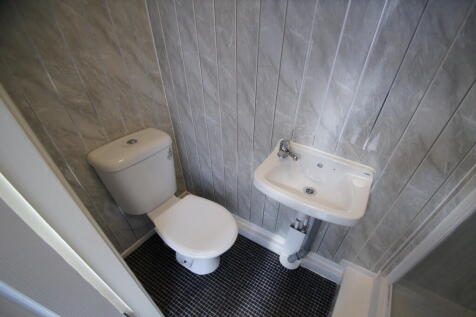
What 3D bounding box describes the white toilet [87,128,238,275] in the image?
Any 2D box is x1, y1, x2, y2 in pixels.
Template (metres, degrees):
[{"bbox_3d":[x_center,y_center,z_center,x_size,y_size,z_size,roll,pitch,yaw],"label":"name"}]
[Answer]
[{"bbox_3d":[-0.325,0.332,1.130,0.680,0.785,0.370,20,40,26],"label":"white toilet"}]

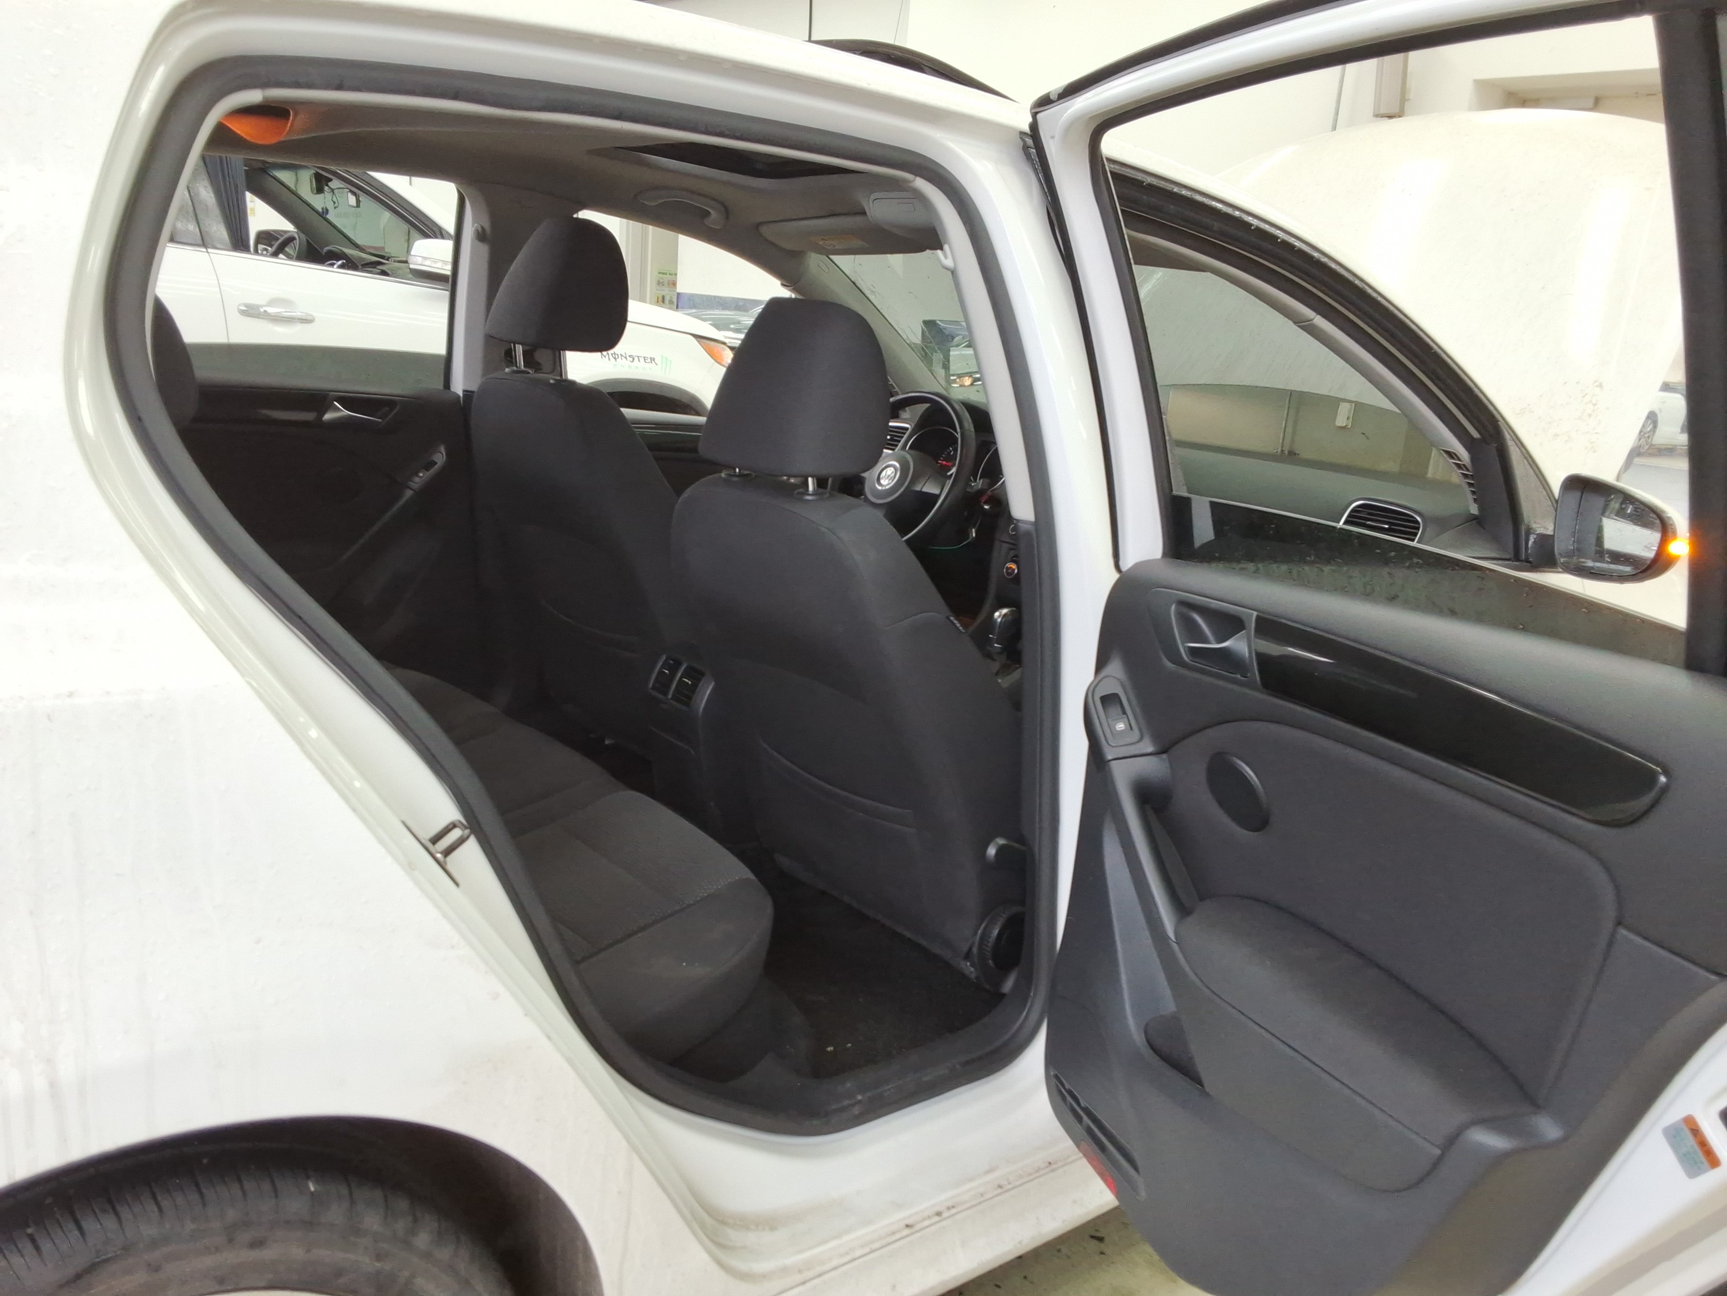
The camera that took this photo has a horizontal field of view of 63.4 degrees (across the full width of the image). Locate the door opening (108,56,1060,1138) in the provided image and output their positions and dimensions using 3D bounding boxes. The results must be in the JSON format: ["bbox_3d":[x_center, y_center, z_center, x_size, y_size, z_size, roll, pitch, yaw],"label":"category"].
[{"bbox_3d":[-0.156,0.011,1.216,0.900,0.980,0.190,-6,17,-37],"label":"door opening"}]

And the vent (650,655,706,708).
[{"bbox_3d":[-0.274,0.049,2.068,0.030,0.057,0.105,26,-3,-40],"label":"vent"}]

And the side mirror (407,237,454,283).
[{"bbox_3d":[-1.431,-1.310,4.733,0.160,0.170,0.230,-6,17,-37],"label":"side mirror"}]

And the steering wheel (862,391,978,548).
[{"bbox_3d":[0.064,-0.337,2.705,0.100,0.370,0.370,27,-4,-40],"label":"steering wheel"}]

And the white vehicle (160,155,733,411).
[{"bbox_3d":[-2.636,-1.120,5.240,4.700,1.730,1.900,-6,17,-37],"label":"white vehicle"}]

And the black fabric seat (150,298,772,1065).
[{"bbox_3d":[-0.731,-0.031,1.679,0.750,0.820,1.310,-6,17,-37],"label":"black fabric seat"}]

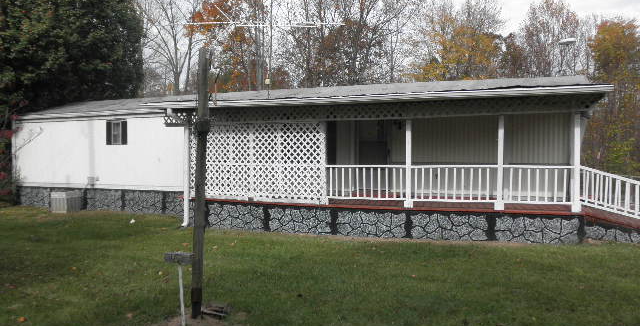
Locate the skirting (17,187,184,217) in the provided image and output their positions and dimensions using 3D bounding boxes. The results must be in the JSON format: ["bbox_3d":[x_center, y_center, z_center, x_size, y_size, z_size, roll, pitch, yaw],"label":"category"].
[{"bbox_3d":[-6.880,1.130,15.800,6.450,0.680,0.120,0,1,20],"label":"skirting"}]

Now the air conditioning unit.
[{"bbox_3d":[-7.620,1.165,15.600,0.640,0.630,0.640,0,1,20],"label":"air conditioning unit"}]

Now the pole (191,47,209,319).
[{"bbox_3d":[-1.246,0.214,5.400,0.110,2.830,0.110,2,1,0],"label":"pole"}]

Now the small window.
[{"bbox_3d":[-6.070,-0.930,15.500,0.800,0.770,0.090,0,1,20],"label":"small window"}]

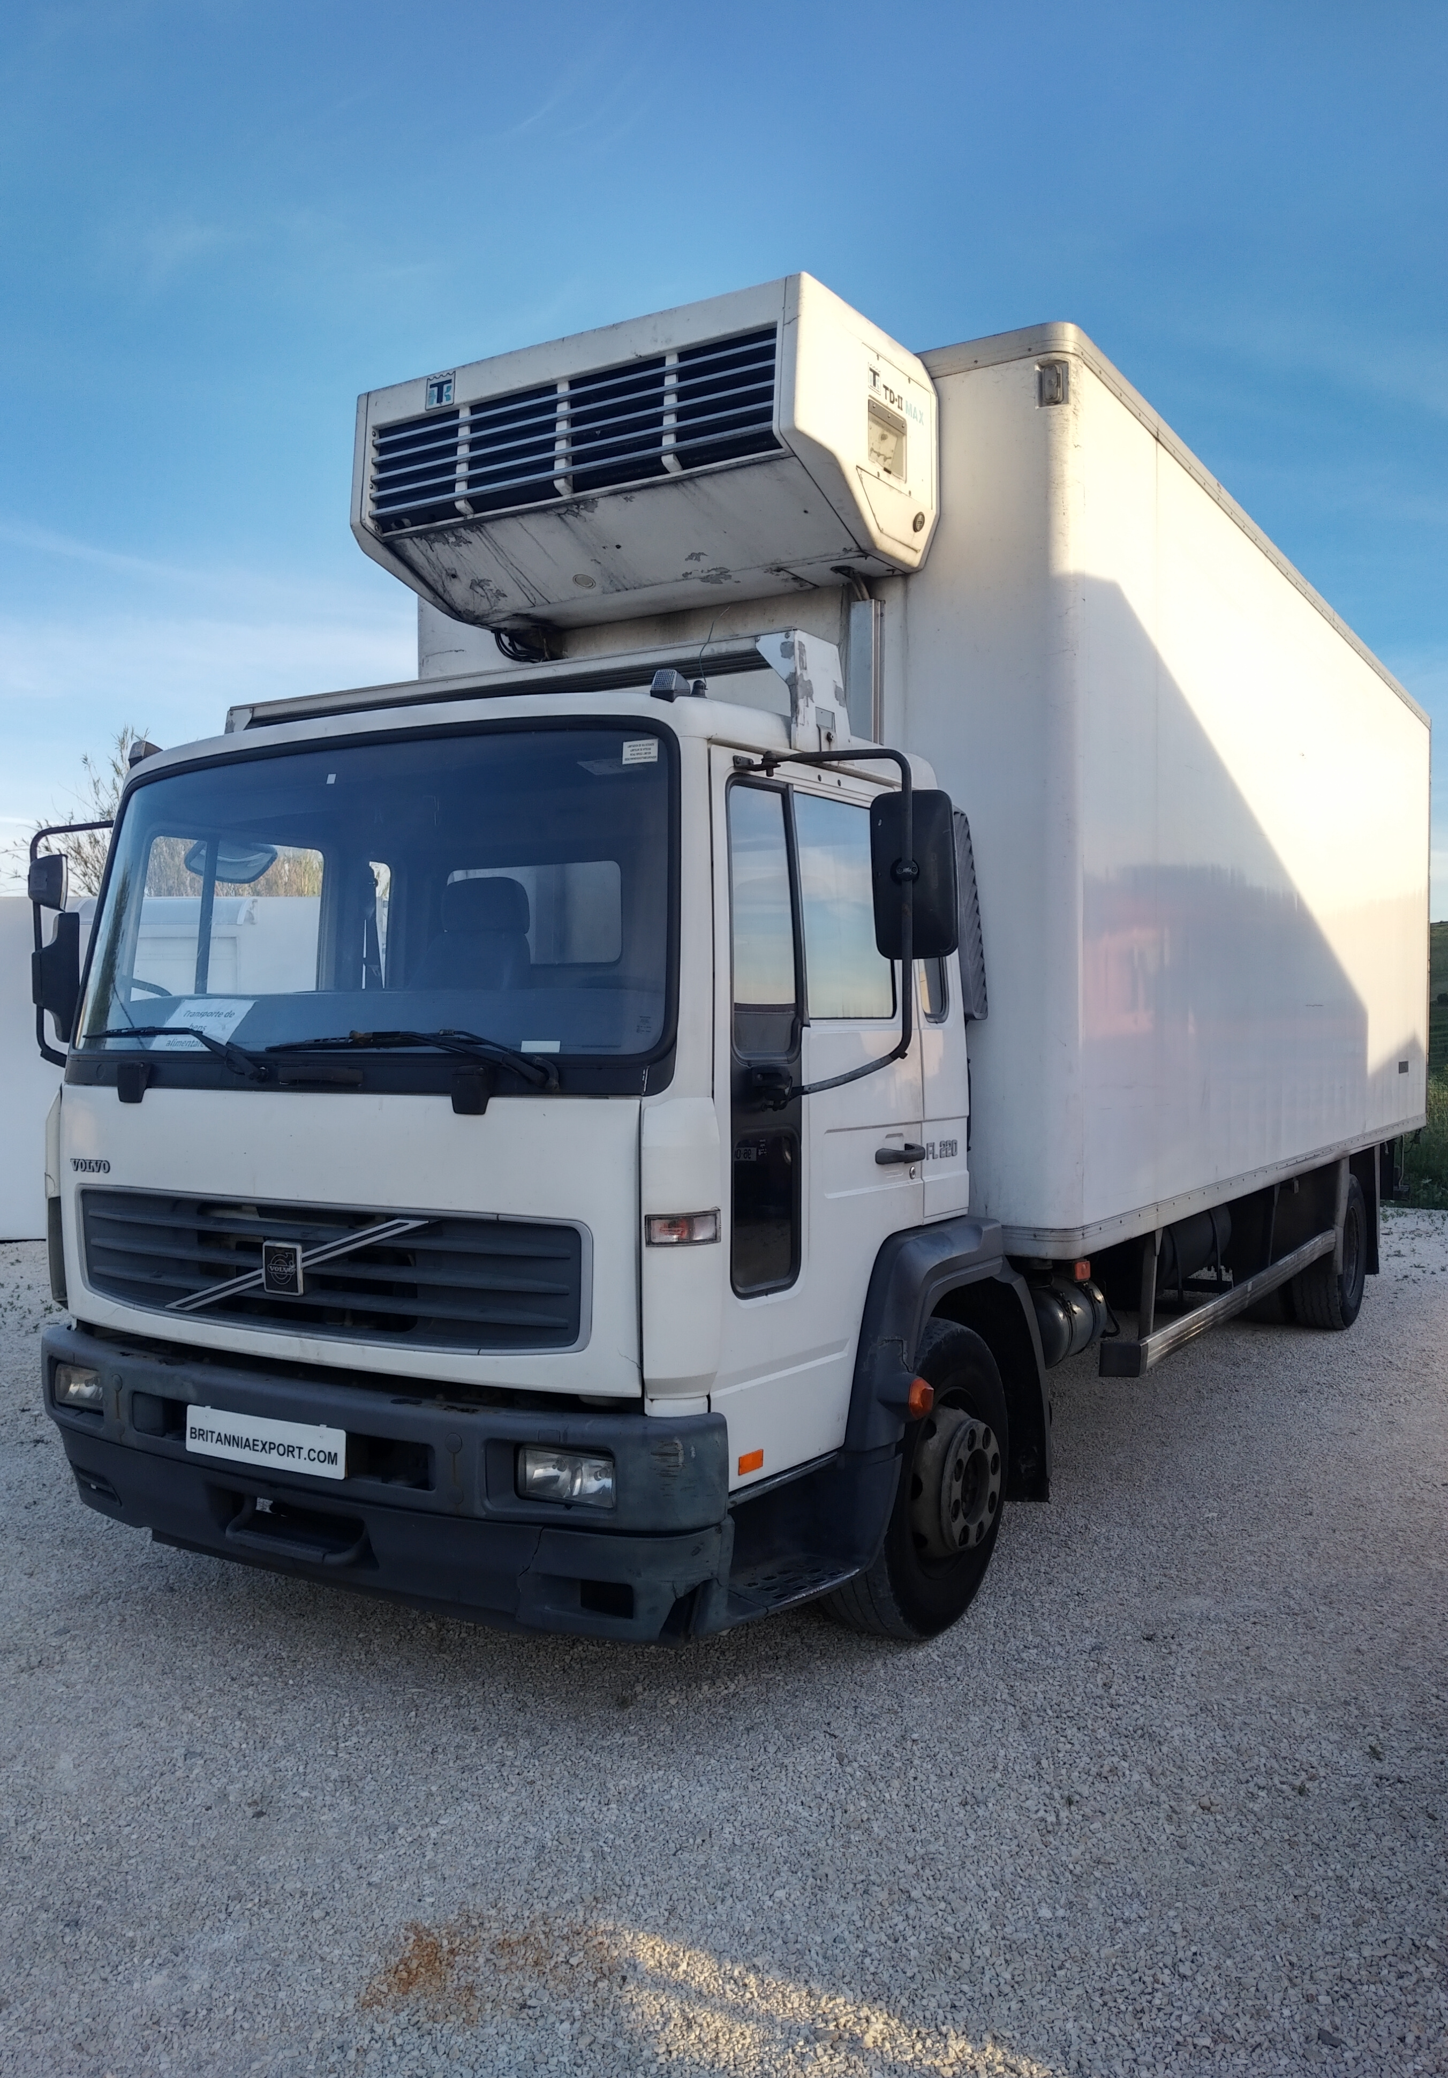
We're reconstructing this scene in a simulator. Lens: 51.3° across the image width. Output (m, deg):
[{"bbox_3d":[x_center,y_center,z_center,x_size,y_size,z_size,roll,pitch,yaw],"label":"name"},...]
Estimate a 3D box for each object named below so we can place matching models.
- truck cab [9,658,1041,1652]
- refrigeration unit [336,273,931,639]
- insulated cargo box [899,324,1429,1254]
[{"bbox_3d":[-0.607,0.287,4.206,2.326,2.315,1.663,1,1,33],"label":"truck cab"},{"bbox_3d":[-0.251,-1.720,4.649,1.637,0.622,0.785,1,1,33],"label":"refrigeration unit"},{"bbox_3d":[1.817,-0.752,7.978,2.550,2.720,7.035,1,1,33],"label":"insulated cargo box"}]

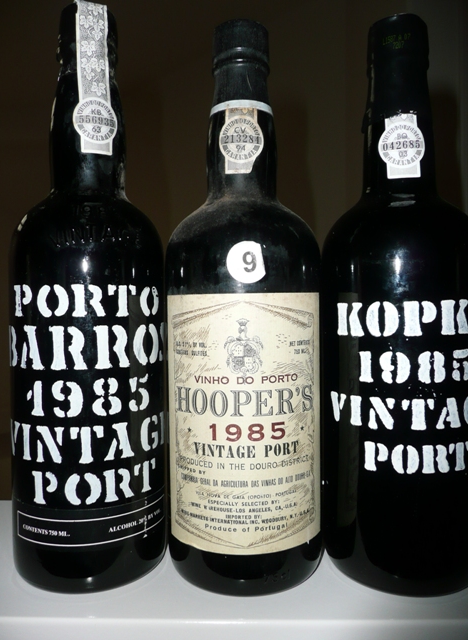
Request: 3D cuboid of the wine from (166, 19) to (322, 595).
[{"bbox_3d":[0.005,-0.013,0.270,0.080,0.275,0.080,-1,0,1],"label":"wine"}]

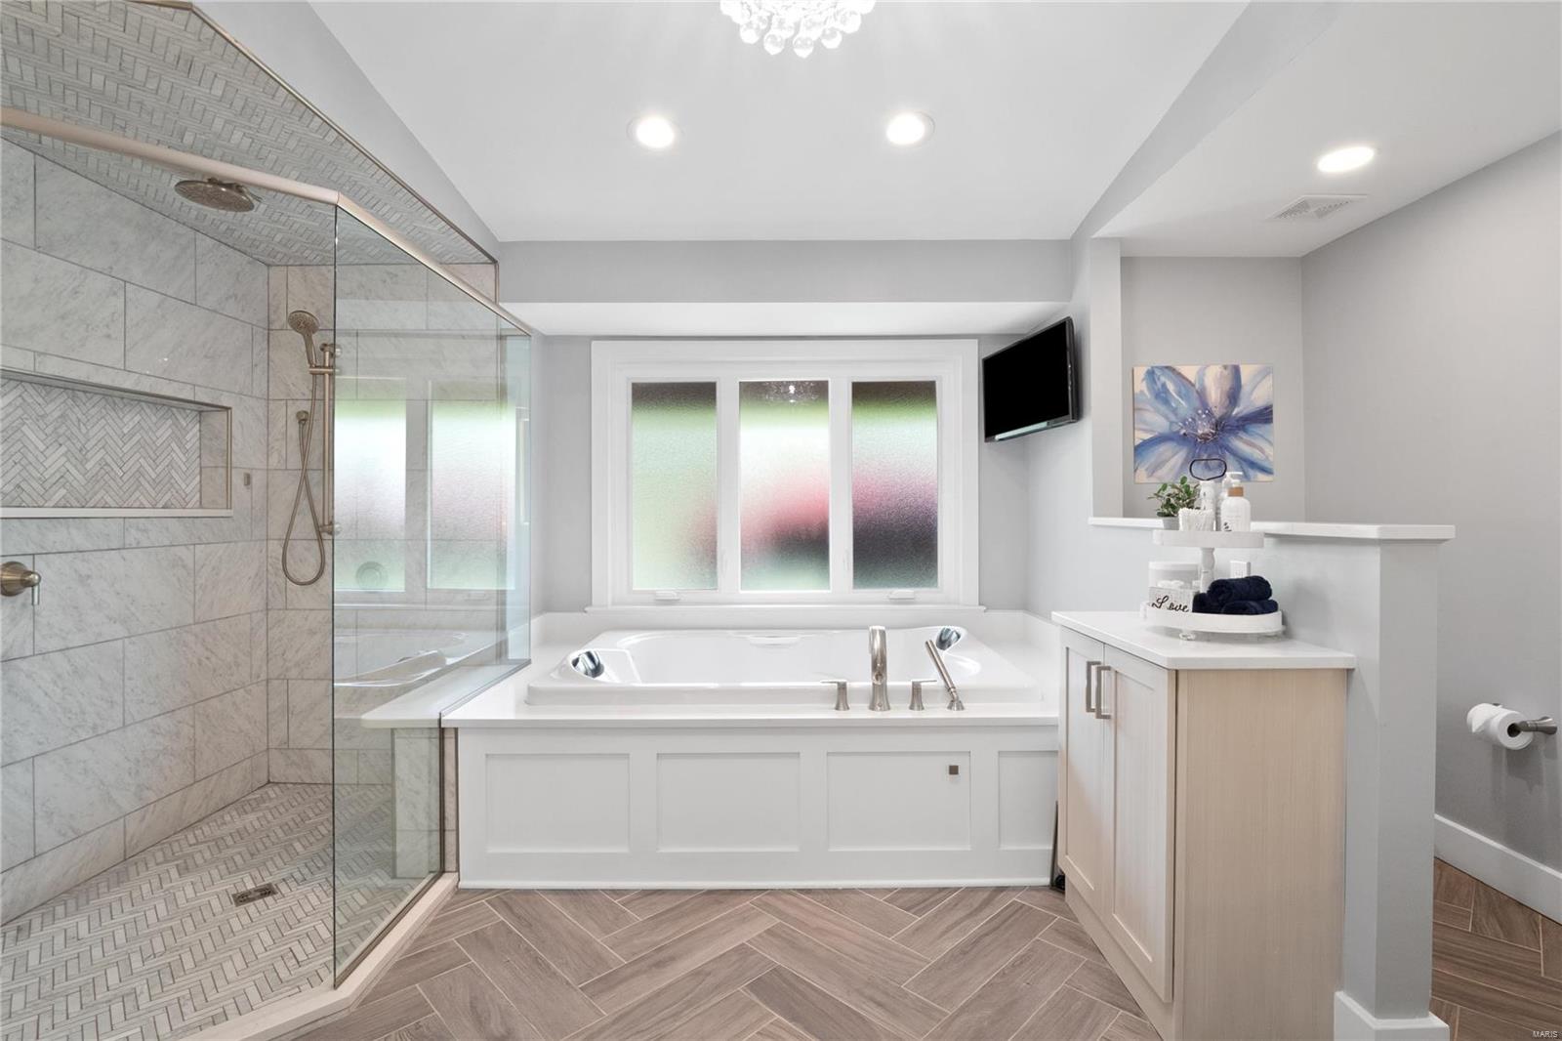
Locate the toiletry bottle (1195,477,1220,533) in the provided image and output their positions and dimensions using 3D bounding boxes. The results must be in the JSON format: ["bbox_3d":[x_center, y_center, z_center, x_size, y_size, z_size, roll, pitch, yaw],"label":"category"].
[{"bbox_3d":[1.123,-0.025,1.828,0.052,0.166,0.050,0,1,18],"label":"toiletry bottle"}]

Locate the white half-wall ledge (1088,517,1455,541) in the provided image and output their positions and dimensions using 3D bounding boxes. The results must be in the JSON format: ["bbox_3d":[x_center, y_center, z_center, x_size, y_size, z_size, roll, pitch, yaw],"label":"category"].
[{"bbox_3d":[1.353,0.012,2.186,0.168,0.028,1.425,0,1,0],"label":"white half-wall ledge"}]

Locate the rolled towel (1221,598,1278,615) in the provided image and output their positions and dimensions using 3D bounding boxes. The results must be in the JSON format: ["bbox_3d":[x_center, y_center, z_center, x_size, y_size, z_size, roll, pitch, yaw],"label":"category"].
[{"bbox_3d":[1.205,0.226,1.782,0.148,0.066,0.074,0,1,-18],"label":"rolled towel"}]

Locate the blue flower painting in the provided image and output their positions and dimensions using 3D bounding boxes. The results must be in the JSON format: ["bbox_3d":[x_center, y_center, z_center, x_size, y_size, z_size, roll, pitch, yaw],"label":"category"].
[{"bbox_3d":[1.881,-0.427,3.086,0.621,0.518,0.030,0,1,0],"label":"blue flower painting"}]

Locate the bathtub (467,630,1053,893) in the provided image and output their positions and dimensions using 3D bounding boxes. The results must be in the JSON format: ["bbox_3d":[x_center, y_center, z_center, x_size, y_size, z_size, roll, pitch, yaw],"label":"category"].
[{"bbox_3d":[0.066,0.889,2.943,2.350,0.620,1.365,0,1,0],"label":"bathtub"}]

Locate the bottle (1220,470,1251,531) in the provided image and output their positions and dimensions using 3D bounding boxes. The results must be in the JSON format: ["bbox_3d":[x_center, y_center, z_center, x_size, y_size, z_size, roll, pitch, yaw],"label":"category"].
[{"bbox_3d":[1.159,-0.032,1.768,0.067,0.182,0.065,0,1,18],"label":"bottle"}]

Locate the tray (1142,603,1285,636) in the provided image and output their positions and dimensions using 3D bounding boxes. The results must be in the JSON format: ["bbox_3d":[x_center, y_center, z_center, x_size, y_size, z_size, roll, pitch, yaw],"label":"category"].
[{"bbox_3d":[1.130,0.247,1.833,0.320,0.054,0.315,0,1,0],"label":"tray"}]

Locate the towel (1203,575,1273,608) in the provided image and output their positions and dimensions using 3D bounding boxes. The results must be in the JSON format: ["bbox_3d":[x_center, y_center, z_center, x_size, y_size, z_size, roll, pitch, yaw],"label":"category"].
[{"bbox_3d":[1.170,0.182,1.772,0.158,0.070,0.075,0,1,-18],"label":"towel"}]

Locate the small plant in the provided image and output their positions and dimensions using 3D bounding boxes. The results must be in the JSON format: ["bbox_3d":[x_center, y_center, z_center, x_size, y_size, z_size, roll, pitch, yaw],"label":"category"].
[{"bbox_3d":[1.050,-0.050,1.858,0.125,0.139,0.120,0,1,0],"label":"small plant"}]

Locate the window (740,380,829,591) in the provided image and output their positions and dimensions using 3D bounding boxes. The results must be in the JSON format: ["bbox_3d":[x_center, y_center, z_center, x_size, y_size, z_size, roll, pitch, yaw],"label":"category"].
[{"bbox_3d":[0.019,-0.182,3.657,0.469,1.111,0.040,0,1,0],"label":"window"}]

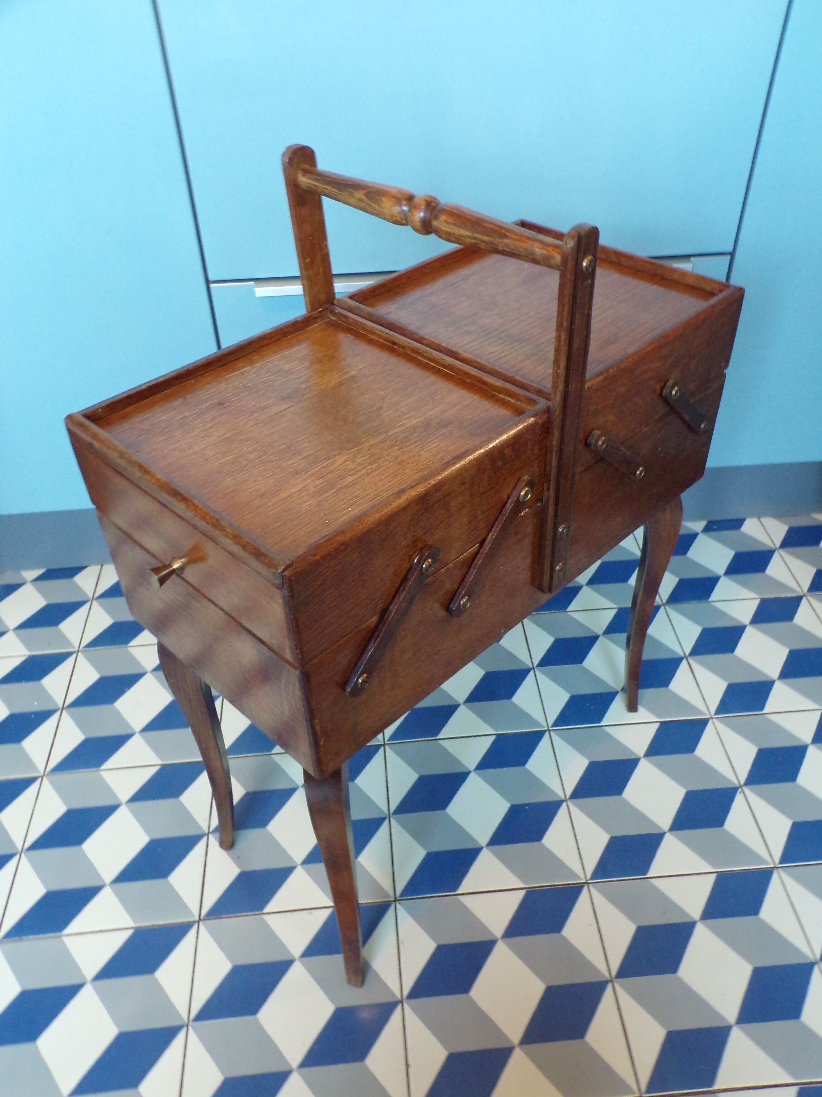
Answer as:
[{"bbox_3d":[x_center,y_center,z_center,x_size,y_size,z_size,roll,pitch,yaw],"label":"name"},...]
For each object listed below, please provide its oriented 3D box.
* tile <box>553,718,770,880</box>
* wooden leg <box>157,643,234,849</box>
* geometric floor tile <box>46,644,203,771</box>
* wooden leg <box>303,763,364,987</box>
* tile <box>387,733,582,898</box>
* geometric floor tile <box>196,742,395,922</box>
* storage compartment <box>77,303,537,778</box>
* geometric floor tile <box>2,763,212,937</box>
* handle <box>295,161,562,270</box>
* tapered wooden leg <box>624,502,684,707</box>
[{"bbox_3d":[0.275,0.280,1.002,0.199,0.010,0.199,-4,40,-3],"label":"tile"},{"bbox_3d":[-0.202,0.185,0.853,0.041,0.354,0.031,-1,40,1],"label":"wooden leg"},{"bbox_3d":[-0.339,0.198,1.129,0.199,0.010,0.199,-4,40,-3],"label":"geometric floor tile"},{"bbox_3d":[-0.059,0.274,0.740,0.031,0.354,0.041,-1,40,1],"label":"wooden leg"},{"bbox_3d":[0.076,0.295,0.993,0.199,0.010,0.199,-4,40,-3],"label":"tile"},{"bbox_3d":[-0.123,0.310,0.984,0.199,0.010,0.199,-4,40,-3],"label":"geometric floor tile"},{"bbox_3d":[-0.067,-0.023,0.672,0.236,0.190,0.238,-33,49,-32],"label":"storage compartment"},{"bbox_3d":[-0.323,0.325,0.975,0.199,0.010,0.199,-4,40,-3],"label":"geometric floor tile"},{"bbox_3d":[0.006,-0.232,0.617,0.028,0.028,0.246,-33,49,-32],"label":"handle"},{"bbox_3d":[0.263,0.061,0.981,0.041,0.354,0.031,-1,40,1],"label":"tapered wooden leg"}]

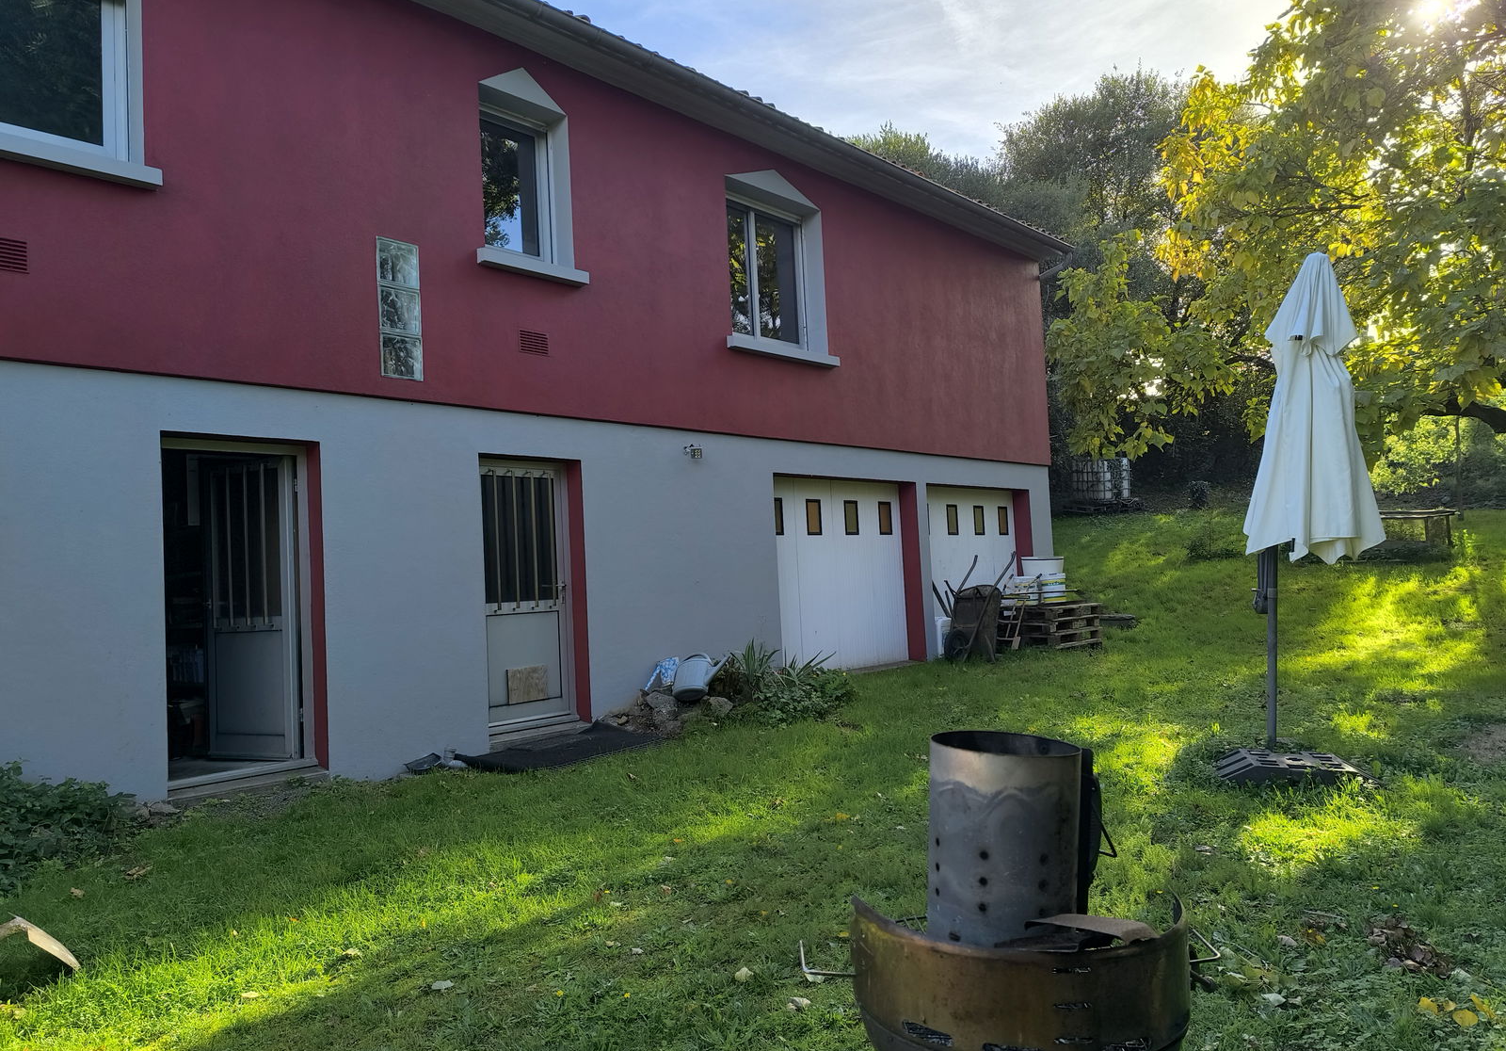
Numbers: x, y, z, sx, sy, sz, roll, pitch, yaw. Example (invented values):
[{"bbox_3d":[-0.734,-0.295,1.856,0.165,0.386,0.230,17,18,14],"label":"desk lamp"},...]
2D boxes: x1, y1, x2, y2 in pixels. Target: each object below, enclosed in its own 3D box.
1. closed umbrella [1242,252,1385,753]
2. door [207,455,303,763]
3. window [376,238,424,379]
[{"bbox_3d":[2.841,-0.113,5.070,0.640,2.530,0.620,-1,-3,29],"label":"closed umbrella"},{"bbox_3d":[-3.274,0.537,6.490,0.760,1.950,0.080,-4,-3,21],"label":"door"},{"bbox_3d":[-2.394,-1.448,6.757,0.100,0.930,0.300,-5,-4,43],"label":"window"}]

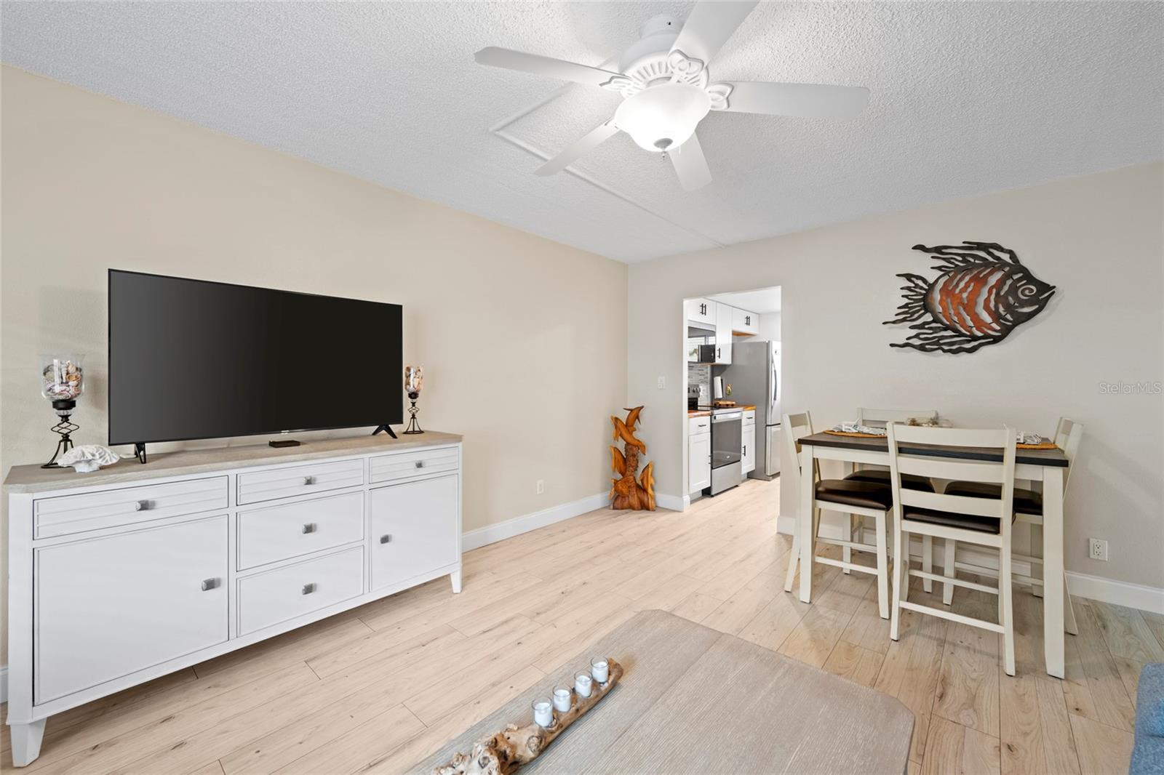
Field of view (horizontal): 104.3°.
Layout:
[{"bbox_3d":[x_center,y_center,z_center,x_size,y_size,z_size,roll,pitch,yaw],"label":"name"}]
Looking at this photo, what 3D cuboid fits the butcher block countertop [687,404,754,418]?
[{"bbox_3d":[1.371,0.265,5.272,0.635,0.042,1.840,1,1,42],"label":"butcher block countertop"}]

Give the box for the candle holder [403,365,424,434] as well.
[{"bbox_3d":[-1.059,0.081,2.864,0.122,0.430,0.122,1,1,42],"label":"candle holder"}]

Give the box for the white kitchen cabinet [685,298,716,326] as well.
[{"bbox_3d":[1.282,-0.905,5.405,0.320,0.300,0.750,1,1,42],"label":"white kitchen cabinet"}]

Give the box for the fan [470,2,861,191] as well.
[{"bbox_3d":[0.273,-1.014,1.569,1.250,0.420,1.250,1,1,42],"label":"fan"}]

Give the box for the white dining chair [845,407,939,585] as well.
[{"bbox_3d":[2.007,0.672,2.928,0.455,1.030,0.510,1,1,42],"label":"white dining chair"}]

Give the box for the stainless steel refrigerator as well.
[{"bbox_3d":[2.346,0.279,6.129,0.820,1.735,0.800,1,1,42],"label":"stainless steel refrigerator"}]

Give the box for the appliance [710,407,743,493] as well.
[{"bbox_3d":[1.374,0.664,5.147,0.650,0.990,0.770,1,1,42],"label":"appliance"}]

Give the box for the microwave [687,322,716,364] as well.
[{"bbox_3d":[1.228,-0.510,5.242,0.380,0.435,0.765,1,1,42],"label":"microwave"}]

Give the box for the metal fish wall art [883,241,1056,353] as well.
[{"bbox_3d":[2.420,-0.571,2.890,0.840,0.715,0.060,1,1,42],"label":"metal fish wall art"}]

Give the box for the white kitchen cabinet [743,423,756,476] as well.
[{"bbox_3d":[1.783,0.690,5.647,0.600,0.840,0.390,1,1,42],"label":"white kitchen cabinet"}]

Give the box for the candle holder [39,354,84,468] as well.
[{"bbox_3d":[-1.988,0.088,1.740,0.118,0.425,0.118,1,1,42],"label":"candle holder"}]

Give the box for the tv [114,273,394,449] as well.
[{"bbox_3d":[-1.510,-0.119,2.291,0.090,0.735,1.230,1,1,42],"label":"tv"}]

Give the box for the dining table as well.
[{"bbox_3d":[1.938,0.746,2.579,1.055,0.914,0.980,1,1,42],"label":"dining table"}]

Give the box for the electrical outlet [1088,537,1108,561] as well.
[{"bbox_3d":[2.897,0.912,2.535,0.070,0.115,0.010,1,1,42],"label":"electrical outlet"}]

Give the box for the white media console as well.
[{"bbox_3d":[-1.423,0.747,2.196,0.510,0.905,1.700,1,1,42],"label":"white media console"}]

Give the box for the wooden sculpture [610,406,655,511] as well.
[{"bbox_3d":[0.495,0.673,4.438,0.430,0.990,0.270,0,1,-3],"label":"wooden sculpture"}]

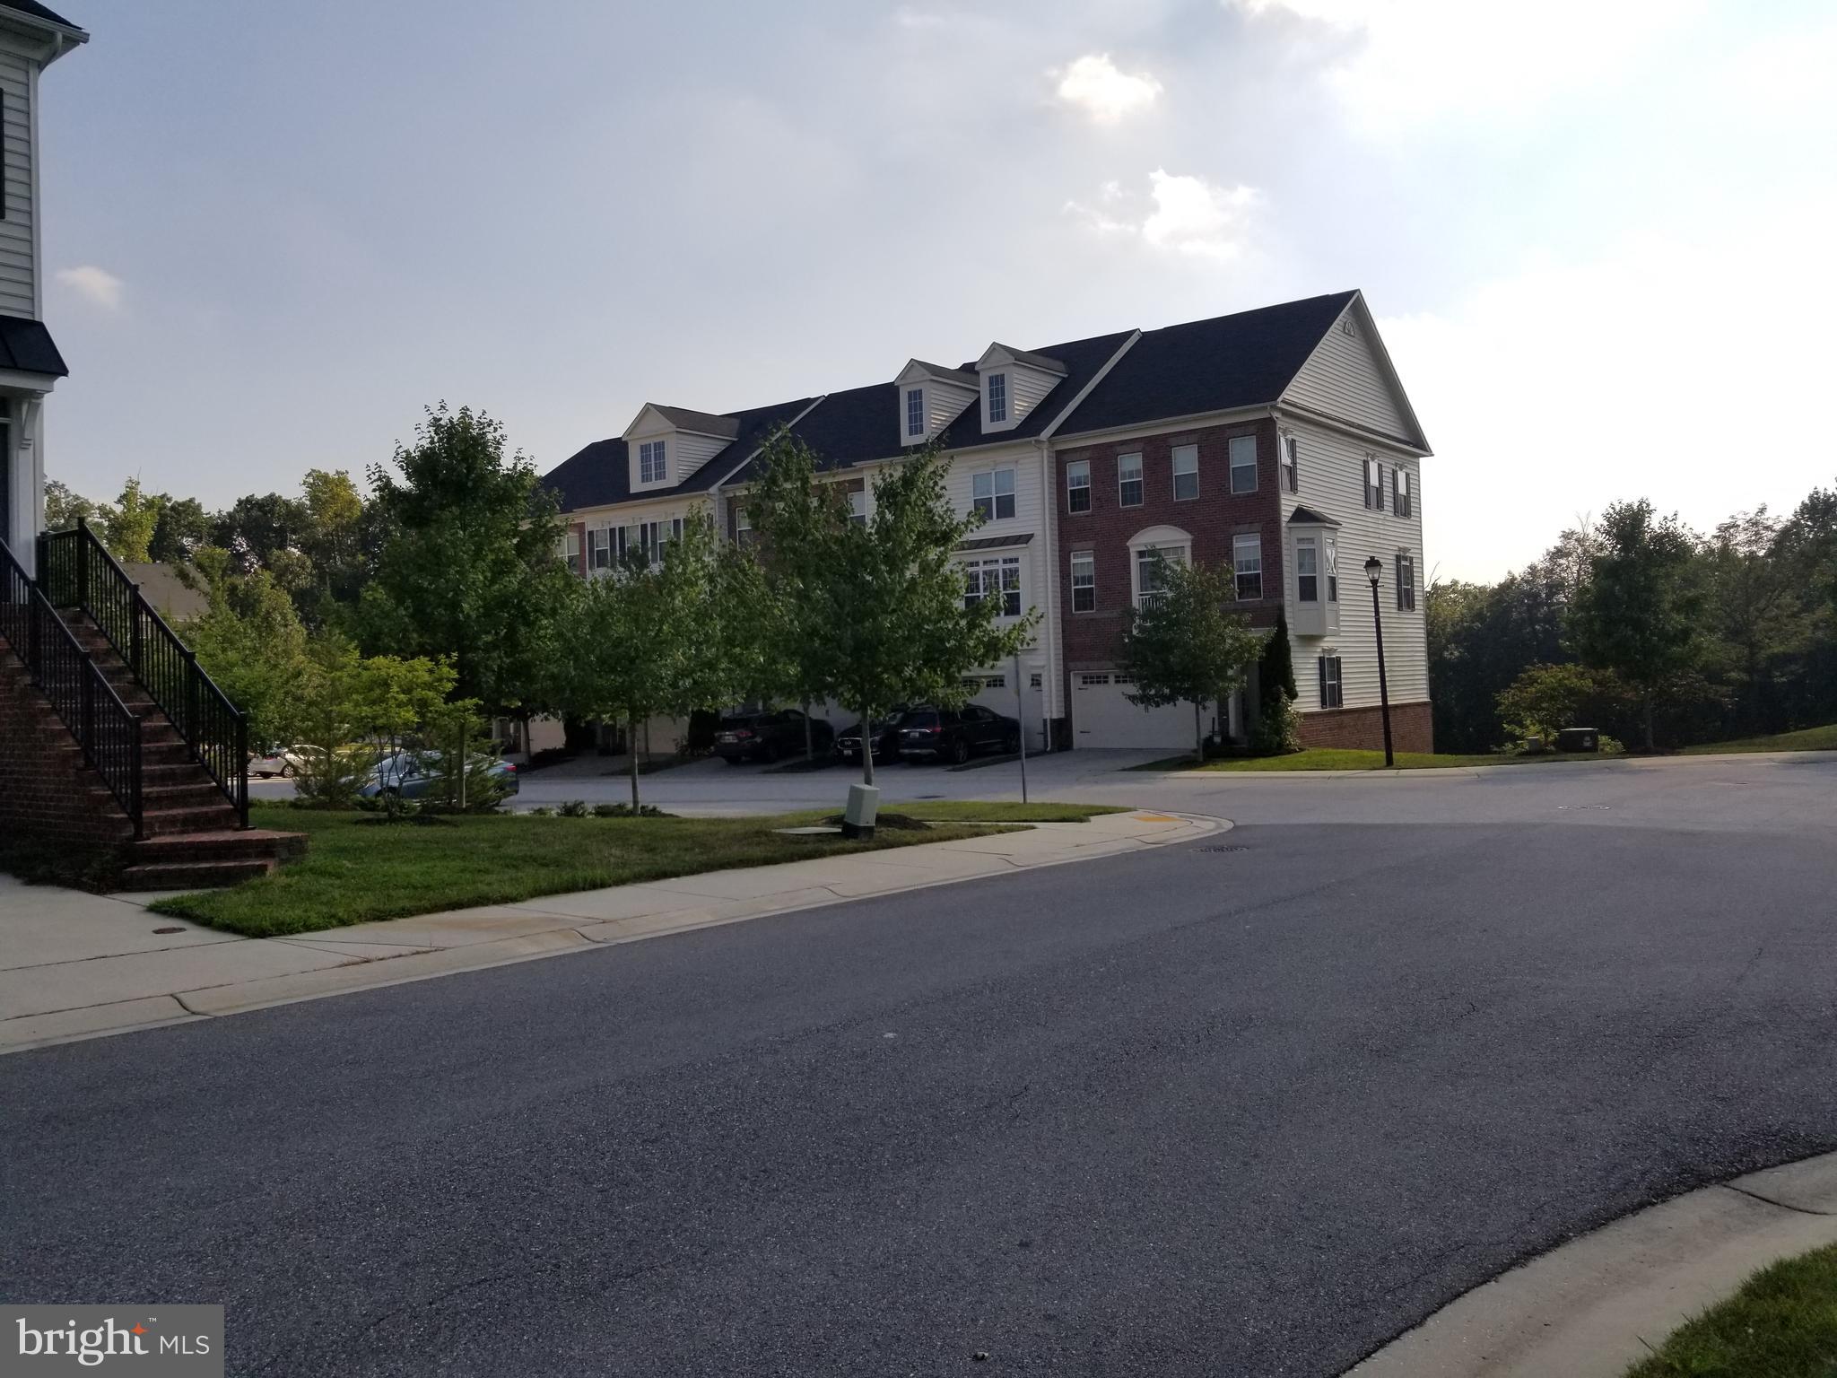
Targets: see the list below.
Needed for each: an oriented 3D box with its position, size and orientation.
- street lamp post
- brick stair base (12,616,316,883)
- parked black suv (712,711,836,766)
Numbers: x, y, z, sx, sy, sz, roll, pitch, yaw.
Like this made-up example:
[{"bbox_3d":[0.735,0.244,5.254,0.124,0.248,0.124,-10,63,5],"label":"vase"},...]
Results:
[{"bbox_3d":[10.506,-0.610,31.290,0.430,4.758,0.430,-5,0,38],"label":"street lamp post"},{"bbox_3d":[-7.181,0.410,12.174,5.346,2.396,1.238,-2,0,38],"label":"brick stair base"},{"bbox_3d":[-4.369,1.480,45.444,1.880,1.700,4.750,-2,2,31],"label":"parked black suv"}]

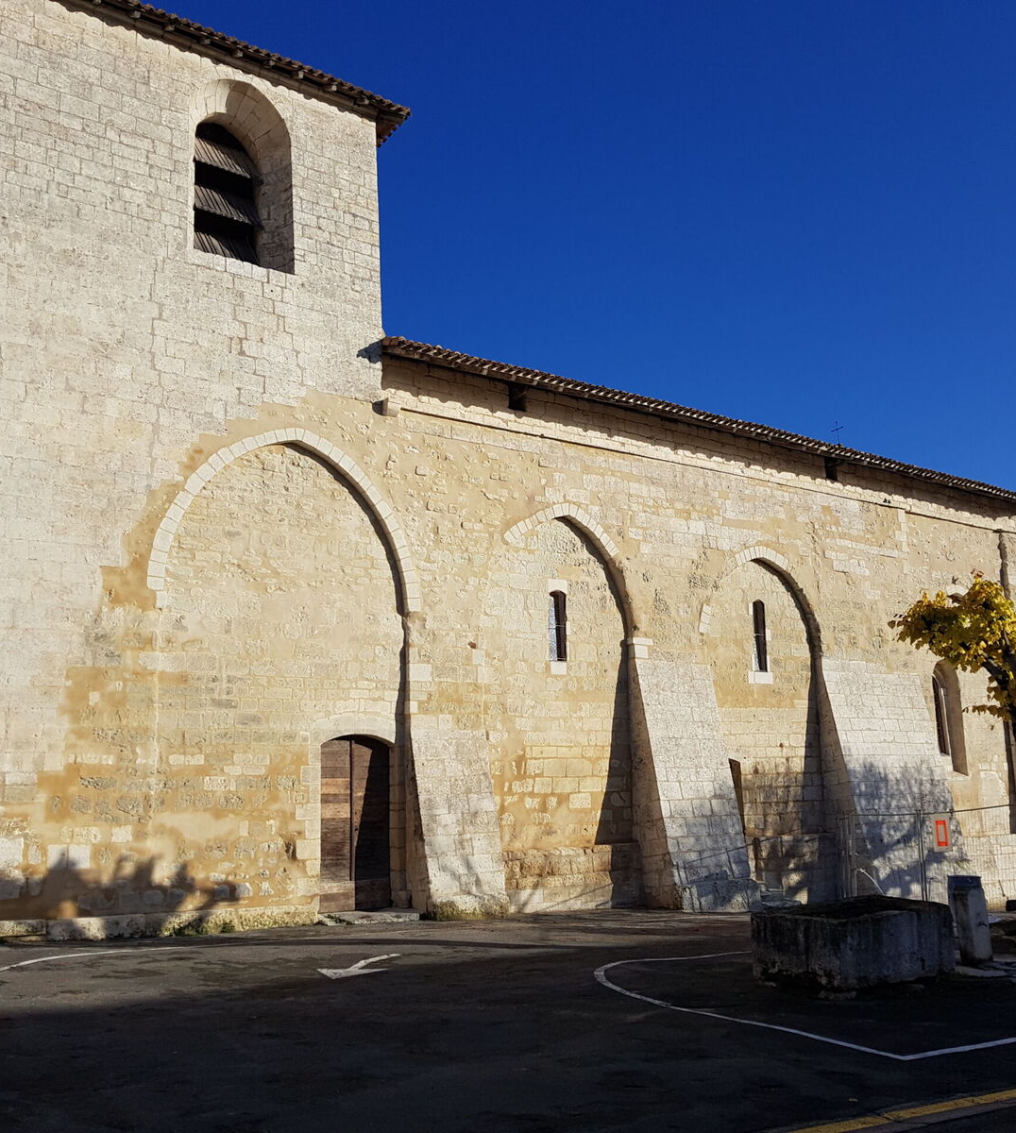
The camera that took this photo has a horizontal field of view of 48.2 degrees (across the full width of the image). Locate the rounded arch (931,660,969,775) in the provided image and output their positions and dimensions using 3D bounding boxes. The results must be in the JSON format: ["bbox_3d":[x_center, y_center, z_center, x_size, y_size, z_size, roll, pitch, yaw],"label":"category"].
[{"bbox_3d":[9.339,3.243,24.204,1.048,2.282,0.400,6,-13,-34],"label":"rounded arch"}]

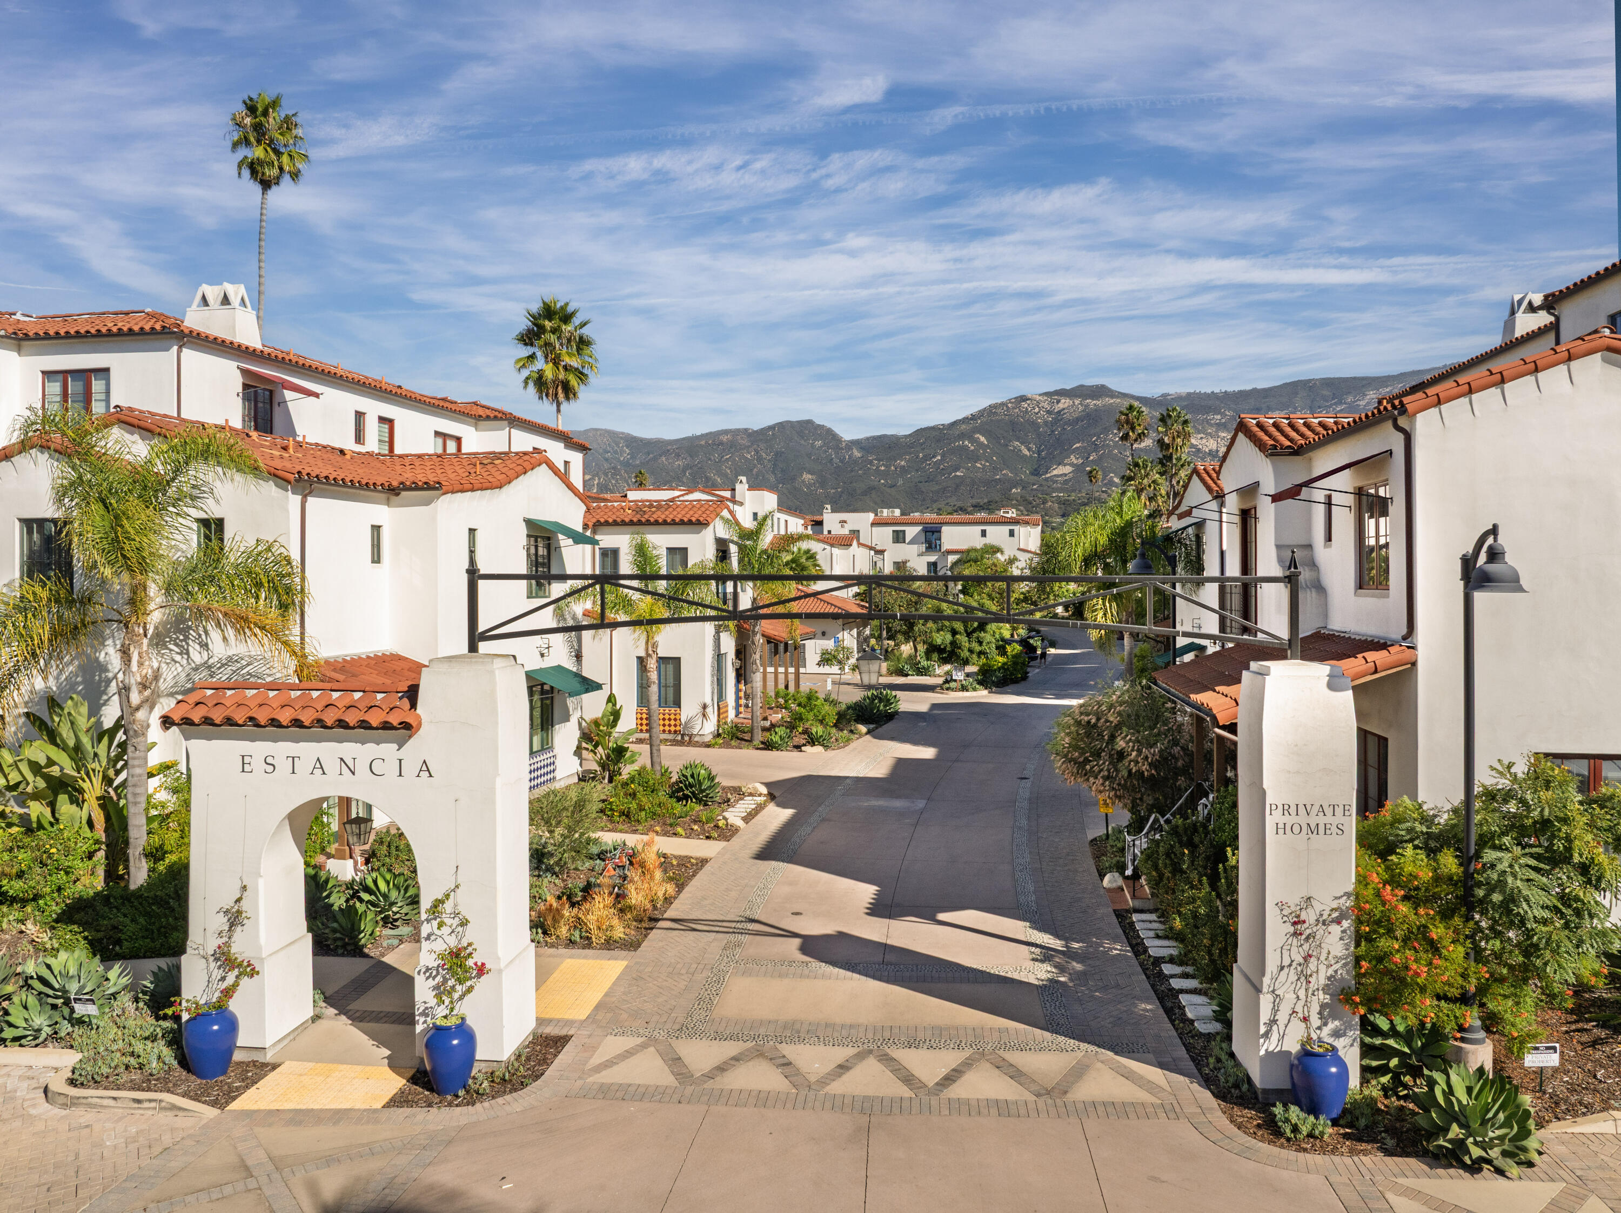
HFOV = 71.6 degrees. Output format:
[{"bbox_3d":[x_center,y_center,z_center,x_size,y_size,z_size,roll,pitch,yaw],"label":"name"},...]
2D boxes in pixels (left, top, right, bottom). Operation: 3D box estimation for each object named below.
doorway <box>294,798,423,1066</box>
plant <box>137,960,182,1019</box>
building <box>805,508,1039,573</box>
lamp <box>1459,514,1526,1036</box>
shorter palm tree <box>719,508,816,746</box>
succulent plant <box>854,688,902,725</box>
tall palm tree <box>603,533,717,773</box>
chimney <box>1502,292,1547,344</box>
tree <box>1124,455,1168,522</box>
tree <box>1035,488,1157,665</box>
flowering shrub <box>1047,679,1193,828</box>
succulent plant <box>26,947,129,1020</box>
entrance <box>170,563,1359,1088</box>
[{"bbox_3d":[-4.806,3.354,12.021,1.550,2.759,0.850,0,1,5],"label":"doorway"},{"bbox_3d":[-7.324,4.347,12.700,0.680,0.680,0.680,0,1,5],"label":"plant"},{"bbox_3d":[12.800,-5.834,124.974,24.500,9.300,13.000,0,0,6],"label":"building"},{"bbox_3d":[7.120,1.969,11.960,0.600,5.650,1.050,0,0,6],"label":"lamp"},{"bbox_3d":[-1.280,0.827,34.005,3.000,7.100,3.000,0,0,0],"label":"shorter palm tree"},{"bbox_3d":[2.473,3.653,41.000,1.750,1.350,1.750,0,1,5],"label":"succulent plant"},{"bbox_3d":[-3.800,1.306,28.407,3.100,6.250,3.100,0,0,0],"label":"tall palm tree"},{"bbox_3d":[15.730,-6.169,24.200,1.300,1.400,0.750,0,1,9],"label":"chimney"},{"bbox_3d":[27.400,-5.367,91.975,3.800,13.500,3.800,0,0,0],"label":"tree"},{"bbox_3d":[13.220,-0.931,50.000,5.800,8.800,5.800,0,1,5],"label":"tree"},{"bbox_3d":[6.600,3.127,24.216,2.950,3.150,2.900,0,0,6],"label":"flowering shrub"},{"bbox_3d":[-9.120,4.609,14.024,1.000,0.750,1.000,0,0,0],"label":"succulent plant"},{"bbox_3d":[-0.700,2.161,11.724,12.053,5.150,1.000,0,1,5],"label":"entrance"}]

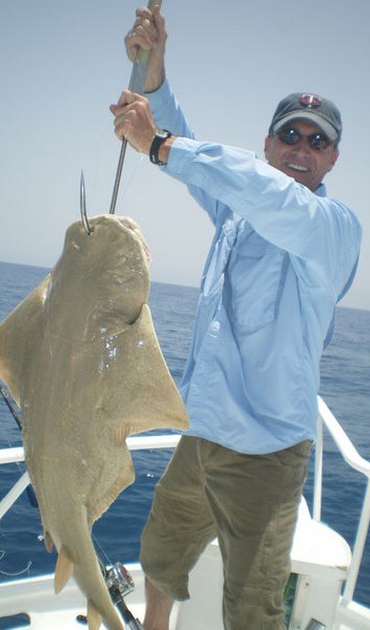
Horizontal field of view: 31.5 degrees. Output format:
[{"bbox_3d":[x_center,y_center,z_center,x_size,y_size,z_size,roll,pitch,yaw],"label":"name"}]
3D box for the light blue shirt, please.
[{"bbox_3d":[0.125,-0.092,1.680,0.623,0.820,0.465,10,0,-40],"label":"light blue shirt"}]

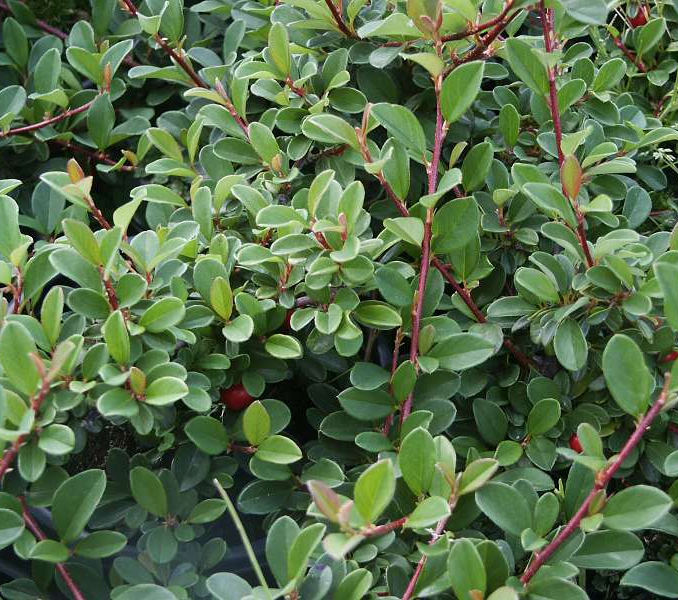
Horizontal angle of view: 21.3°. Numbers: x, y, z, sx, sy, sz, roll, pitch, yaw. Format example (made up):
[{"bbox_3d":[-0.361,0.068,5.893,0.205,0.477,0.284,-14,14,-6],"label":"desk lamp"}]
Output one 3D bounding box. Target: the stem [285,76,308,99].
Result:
[{"bbox_3d":[-0.014,-0.071,0.603,0.003,0.009,0.003,-48,34,4],"label":"stem"}]

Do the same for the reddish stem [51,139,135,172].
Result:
[{"bbox_3d":[-0.086,-0.050,0.626,0.038,0.003,0.003,20,2,27],"label":"reddish stem"}]

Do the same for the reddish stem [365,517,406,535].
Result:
[{"bbox_3d":[0.012,0.059,0.466,0.017,0.002,0.002,-11,79,-48],"label":"reddish stem"}]

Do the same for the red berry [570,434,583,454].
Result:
[{"bbox_3d":[0.071,0.043,0.530,0.008,0.008,0.008,7,40,8],"label":"red berry"}]

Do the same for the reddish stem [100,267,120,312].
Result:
[{"bbox_3d":[-0.068,-0.003,0.535,0.003,0.016,0.003,-19,40,-7],"label":"reddish stem"}]

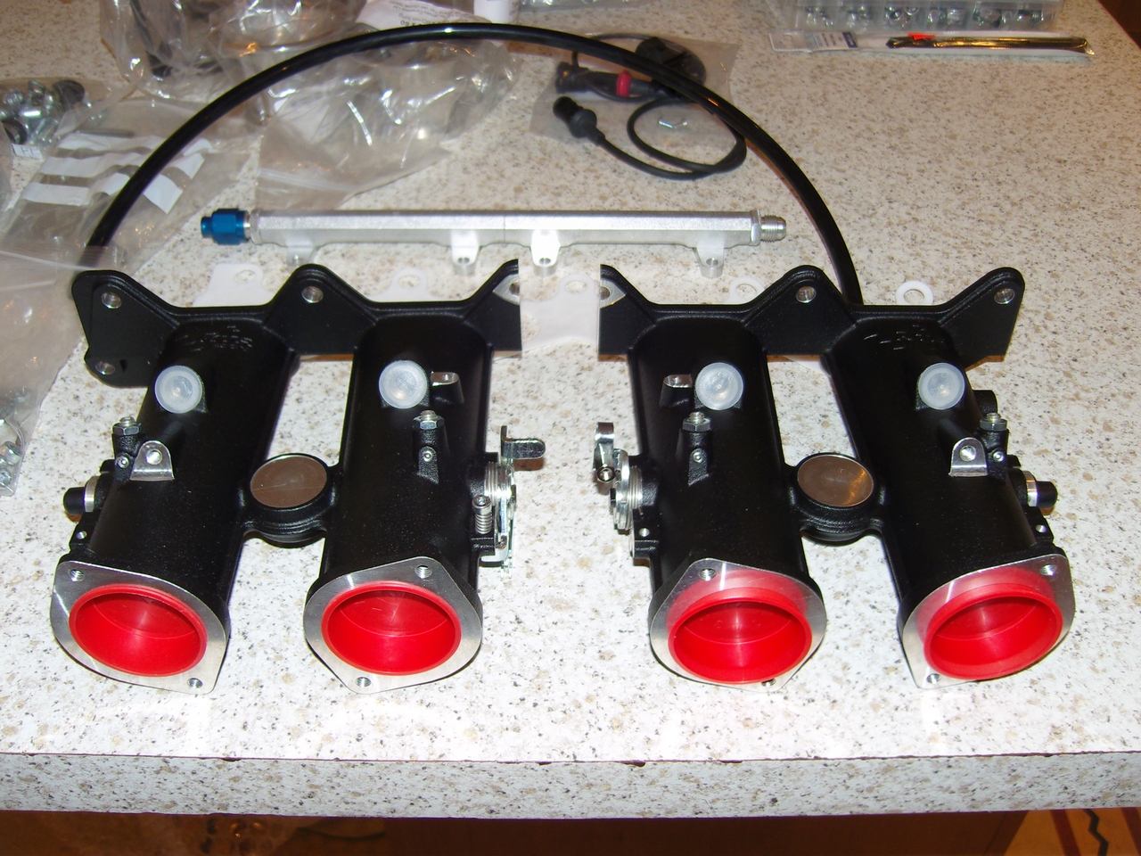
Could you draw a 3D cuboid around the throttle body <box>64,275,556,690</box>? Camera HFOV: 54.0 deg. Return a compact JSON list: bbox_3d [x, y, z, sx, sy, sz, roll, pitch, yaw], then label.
[{"bbox_3d":[-0.115,0.007,0.453,0.208,0.069,0.181,-1,42,-1],"label":"throttle body"}]

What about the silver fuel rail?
[{"bbox_3d":[-0.043,-0.105,0.612,0.316,0.022,0.042,1,42,1],"label":"silver fuel rail"}]

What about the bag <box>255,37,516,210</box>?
[{"bbox_3d":[-0.108,-0.196,0.694,0.150,0.048,0.160,0,42,0],"label":"bag"}]

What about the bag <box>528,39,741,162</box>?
[{"bbox_3d":[0.046,-0.228,0.748,0.140,0.024,0.142,0,42,0],"label":"bag"}]

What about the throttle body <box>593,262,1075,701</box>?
[{"bbox_3d":[0.106,0.007,0.453,0.194,0.069,0.181,0,42,0],"label":"throttle body"}]

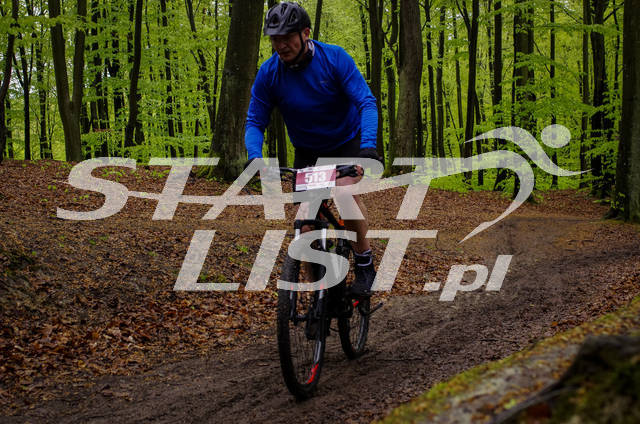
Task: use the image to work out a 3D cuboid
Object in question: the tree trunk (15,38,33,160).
[{"bbox_3d":[-6.106,-2.317,19.000,0.340,2.500,0.270,0,3,0],"label":"tree trunk"}]

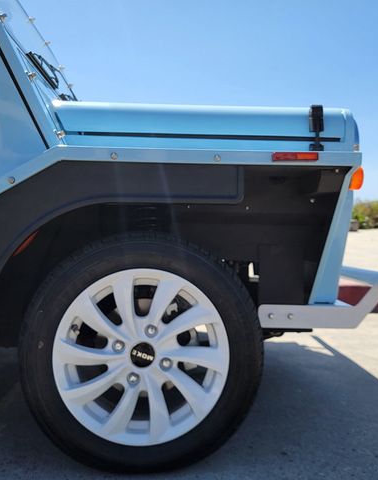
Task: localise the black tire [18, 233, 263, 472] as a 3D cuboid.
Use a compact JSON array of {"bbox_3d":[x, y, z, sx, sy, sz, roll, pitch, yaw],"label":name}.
[{"bbox_3d":[-0.108,0.253,1.053,0.557,0.555,0.170,0,4,-1],"label":"black tire"}]

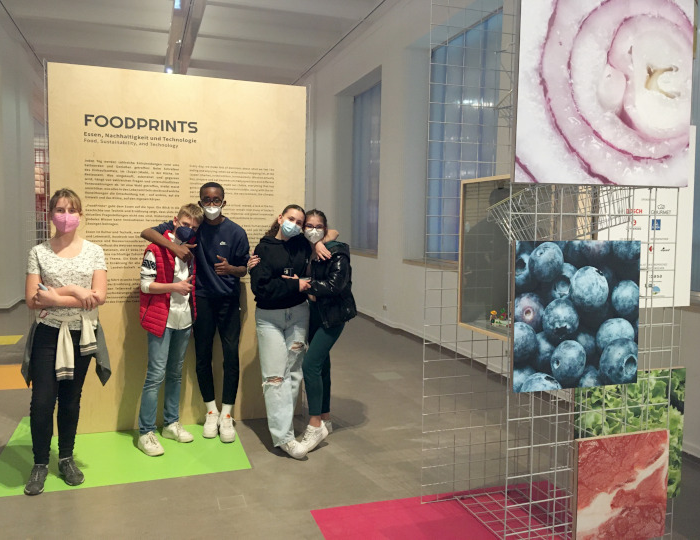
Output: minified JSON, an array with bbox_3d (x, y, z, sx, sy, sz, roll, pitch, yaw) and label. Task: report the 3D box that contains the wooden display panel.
[{"bbox_3d":[-1.196,-0.121,4.399,1.765,2.525,0.050,-1,4,-19],"label":"wooden display panel"}]

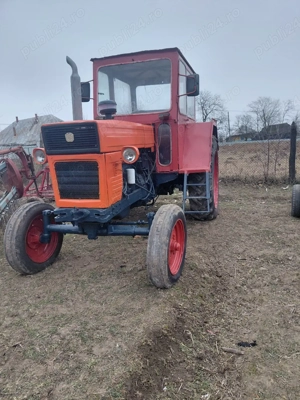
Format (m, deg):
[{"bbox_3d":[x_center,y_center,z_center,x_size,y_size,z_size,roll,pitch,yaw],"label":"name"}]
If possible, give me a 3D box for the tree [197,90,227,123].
[{"bbox_3d":[10.471,-14.451,50.000,5.200,9.000,5.000,-2,11,0],"label":"tree"}]

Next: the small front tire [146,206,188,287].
[{"bbox_3d":[0.196,0.457,2.850,0.185,0.816,0.816,2,12,21],"label":"small front tire"}]

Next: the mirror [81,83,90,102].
[{"bbox_3d":[-0.943,-1.577,4.248,0.155,0.290,0.060,1,12,17],"label":"mirror"}]

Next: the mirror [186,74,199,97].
[{"bbox_3d":[0.574,-1.500,3.805,0.155,0.280,0.060,1,12,17],"label":"mirror"}]

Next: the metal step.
[{"bbox_3d":[0.671,-0.100,4.188,0.400,0.610,0.060,1,12,17],"label":"metal step"}]

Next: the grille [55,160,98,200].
[{"bbox_3d":[-0.657,-0.177,2.666,0.440,0.350,0.050,1,12,17],"label":"grille"}]

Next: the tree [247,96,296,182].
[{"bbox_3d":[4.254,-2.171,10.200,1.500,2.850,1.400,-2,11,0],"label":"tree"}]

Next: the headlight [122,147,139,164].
[{"bbox_3d":[-0.173,-0.412,2.648,0.155,0.170,0.120,1,12,17],"label":"headlight"}]

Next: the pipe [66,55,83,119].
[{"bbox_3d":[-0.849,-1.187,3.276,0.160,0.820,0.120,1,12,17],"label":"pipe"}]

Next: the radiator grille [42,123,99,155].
[{"bbox_3d":[-0.687,-0.535,2.546,0.550,0.250,0.060,1,12,17],"label":"radiator grille"}]

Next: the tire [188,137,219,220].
[{"bbox_3d":[0.989,-0.380,5.076,0.371,1.528,1.528,1,12,17],"label":"tire"}]

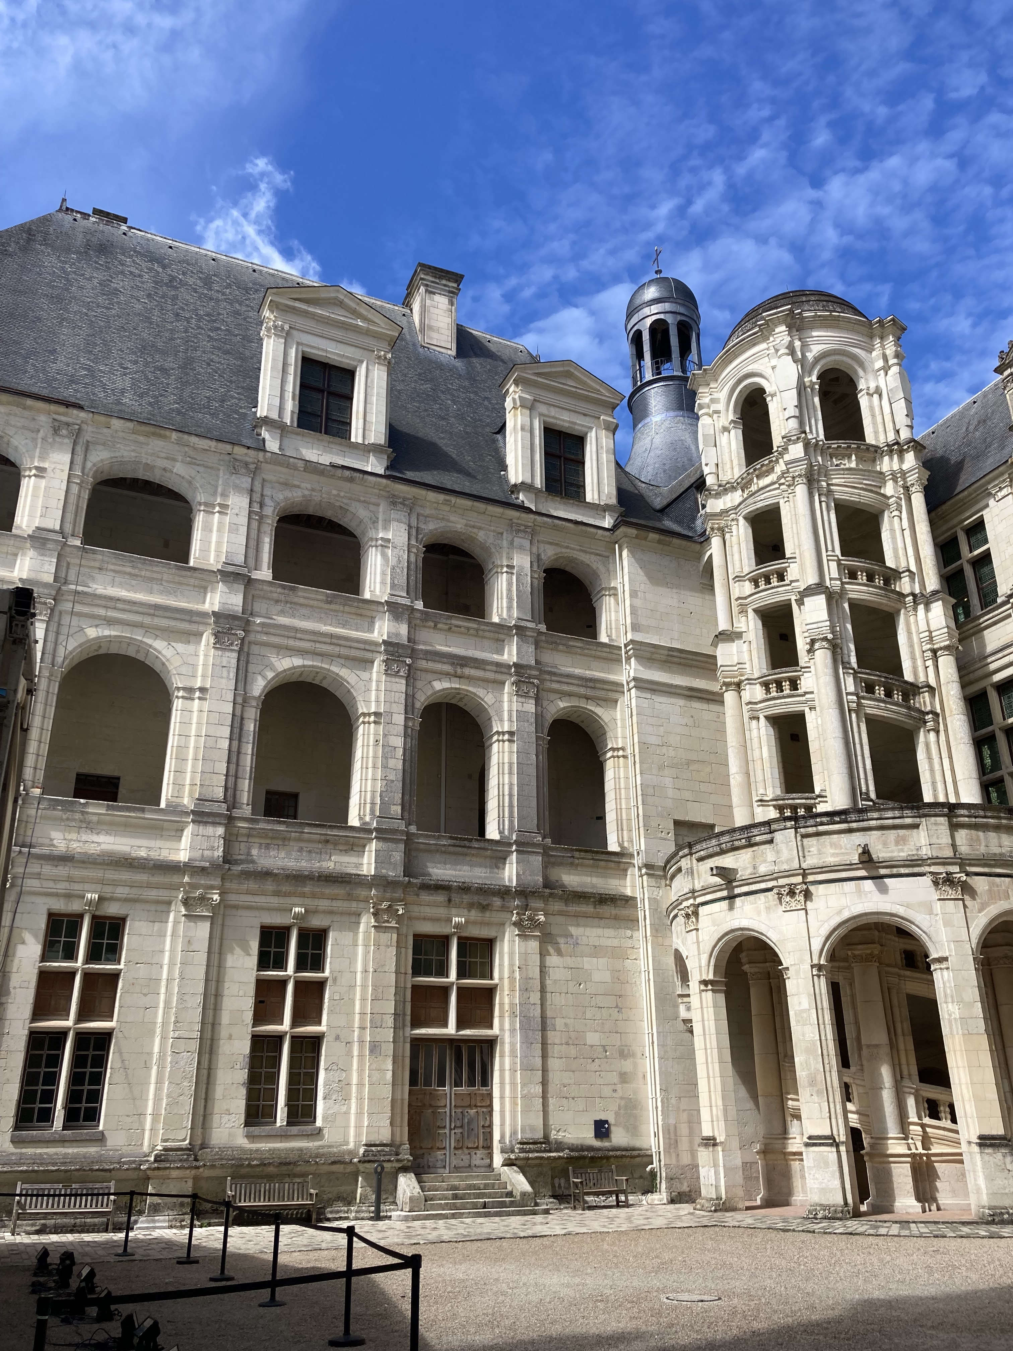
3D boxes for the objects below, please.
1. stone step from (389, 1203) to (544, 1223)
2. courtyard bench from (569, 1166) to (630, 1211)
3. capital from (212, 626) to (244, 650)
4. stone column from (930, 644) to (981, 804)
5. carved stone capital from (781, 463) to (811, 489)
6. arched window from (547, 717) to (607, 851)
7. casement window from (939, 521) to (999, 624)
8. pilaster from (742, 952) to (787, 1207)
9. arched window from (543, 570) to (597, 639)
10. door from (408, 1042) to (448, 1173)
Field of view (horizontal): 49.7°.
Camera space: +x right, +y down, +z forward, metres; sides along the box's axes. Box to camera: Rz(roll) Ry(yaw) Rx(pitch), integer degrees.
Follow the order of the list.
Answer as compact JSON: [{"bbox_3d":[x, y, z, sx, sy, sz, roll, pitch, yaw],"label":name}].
[{"bbox_3d":[-0.779,12.014,24.403,3.750,0.150,0.500,9,-25,-23],"label":"stone step"},{"bbox_3d":[2.187,11.926,25.447,1.320,0.920,0.600,9,-24,-23],"label":"courtyard bench"},{"bbox_3d":[-7.004,-0.925,27.479,0.760,0.560,0.300,9,-25,-23],"label":"capital"},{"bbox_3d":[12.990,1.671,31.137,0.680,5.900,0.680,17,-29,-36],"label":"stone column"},{"bbox_3d":[8.368,-5.705,31.227,0.700,0.580,0.680,-10,-24,22],"label":"carved stone capital"},{"bbox_3d":[2.158,3.149,33.198,2.270,4.370,0.550,9,-25,-23],"label":"arched window"},{"bbox_3d":[13.943,-3.111,32.705,0.350,2.850,1.850,8,-23,-20],"label":"casement window"},{"bbox_3d":[7.274,11.028,30.108,1.050,6.400,1.150,0,-23,-1],"label":"pilaster"},{"bbox_3d":[2.010,-2.319,34.081,2.150,2.850,0.500,9,-24,-23],"label":"arched window"},{"bbox_3d":[-1.855,10.185,25.925,1.120,2.960,0.120,9,-25,-23],"label":"door"}]

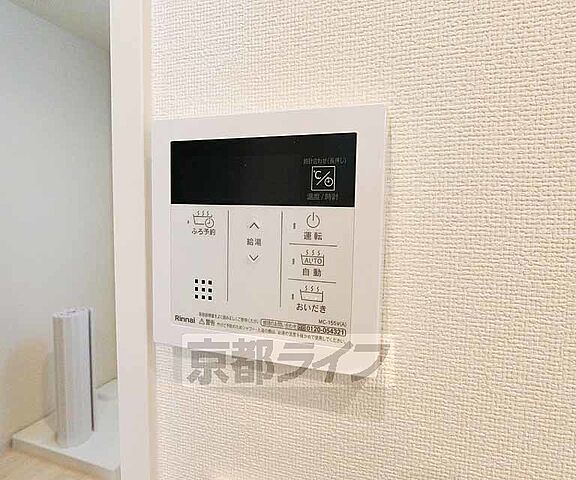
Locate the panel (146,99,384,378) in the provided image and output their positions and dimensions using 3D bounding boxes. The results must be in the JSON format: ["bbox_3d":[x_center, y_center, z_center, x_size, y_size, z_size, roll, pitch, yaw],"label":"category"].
[{"bbox_3d":[-0.013,-0.001,0.174,0.121,0.122,0.020,2,4,15],"label":"panel"}]

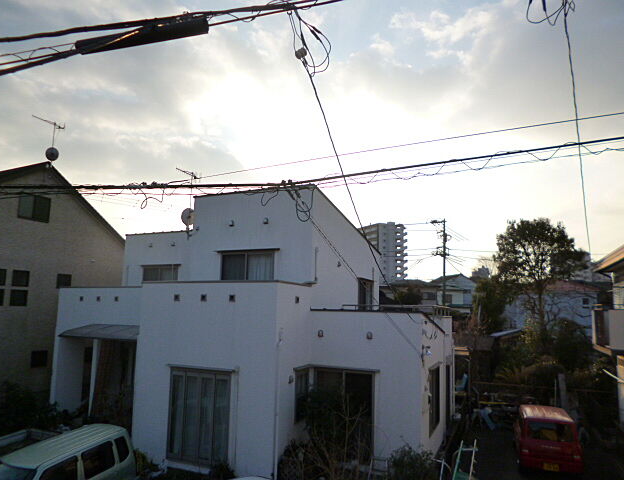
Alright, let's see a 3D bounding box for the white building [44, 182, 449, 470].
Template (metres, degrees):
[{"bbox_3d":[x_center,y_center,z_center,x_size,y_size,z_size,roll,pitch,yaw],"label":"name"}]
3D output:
[{"bbox_3d":[-1.753,2.387,14.379,11.501,6.983,7.948,-2,-8,25],"label":"white building"}]

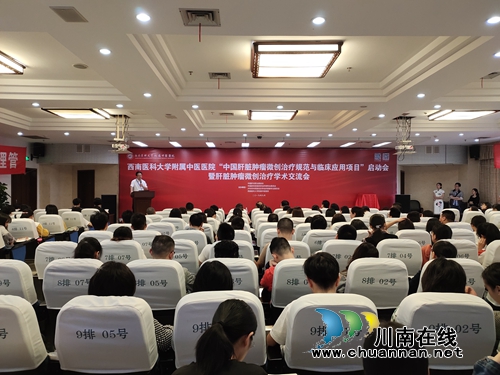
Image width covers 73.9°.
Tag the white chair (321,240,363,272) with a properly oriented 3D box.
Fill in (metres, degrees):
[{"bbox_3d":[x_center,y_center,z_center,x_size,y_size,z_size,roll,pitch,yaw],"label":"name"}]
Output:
[{"bbox_3d":[0.935,1.016,3.530,0.540,0.970,0.600,0,0,0],"label":"white chair"}]

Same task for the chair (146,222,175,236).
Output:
[{"bbox_3d":[-1.290,0.992,5.017,0.520,0.975,0.580,0,0,-1],"label":"chair"}]

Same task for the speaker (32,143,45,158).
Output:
[{"bbox_3d":[-6.907,-1.214,10.900,0.310,0.470,0.300,0,8,-28],"label":"speaker"}]

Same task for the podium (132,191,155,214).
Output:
[{"bbox_3d":[-3.240,0.680,10.100,0.700,1.160,0.500,0,0,-16],"label":"podium"}]

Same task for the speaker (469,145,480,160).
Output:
[{"bbox_3d":[7.386,-1.155,10.900,0.310,0.470,0.300,0,8,28],"label":"speaker"}]

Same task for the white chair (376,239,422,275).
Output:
[{"bbox_3d":[1.617,1.075,3.870,0.520,0.990,0.600,0,0,-1],"label":"white chair"}]

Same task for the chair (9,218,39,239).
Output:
[{"bbox_3d":[-4.160,1.075,6.330,0.520,0.990,0.600,0,0,-3],"label":"chair"}]

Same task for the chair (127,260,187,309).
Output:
[{"bbox_3d":[-0.680,1.013,2.680,0.540,0.970,0.600,0,0,0],"label":"chair"}]

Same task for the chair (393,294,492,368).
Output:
[{"bbox_3d":[1.013,0.992,1.873,0.520,0.975,0.580,0,0,-1],"label":"chair"}]

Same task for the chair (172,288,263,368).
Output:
[{"bbox_3d":[-0.155,0.992,1.850,0.520,0.975,0.580,0,0,-1],"label":"chair"}]

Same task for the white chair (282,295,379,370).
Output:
[{"bbox_3d":[0.400,1.010,1.830,0.540,0.970,0.600,0,0,0],"label":"white chair"}]

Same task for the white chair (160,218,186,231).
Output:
[{"bbox_3d":[-1.335,1.023,6.080,0.540,0.970,0.600,0,0,0],"label":"white chair"}]

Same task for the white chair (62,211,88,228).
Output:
[{"bbox_3d":[-3.980,1.028,7.780,0.540,0.970,0.600,0,0,0],"label":"white chair"}]

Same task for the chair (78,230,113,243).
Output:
[{"bbox_3d":[-1.850,1.018,4.380,0.540,0.970,0.600,0,0,0],"label":"chair"}]

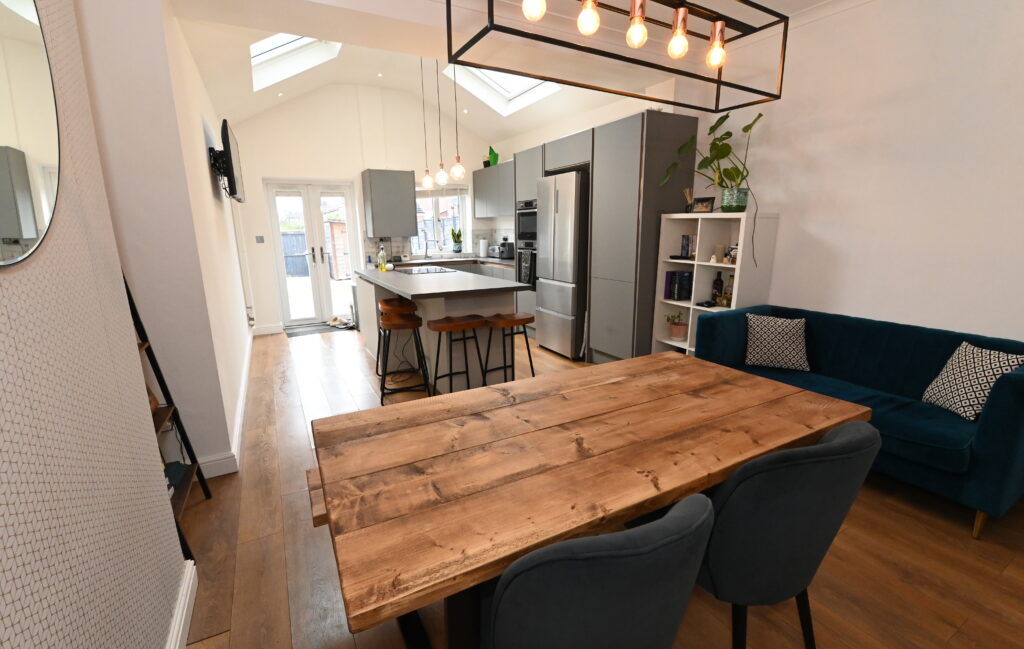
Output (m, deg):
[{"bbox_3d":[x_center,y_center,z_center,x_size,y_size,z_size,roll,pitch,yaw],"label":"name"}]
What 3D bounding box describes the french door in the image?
[{"bbox_3d":[-2.724,-0.947,5.965,1.050,1.925,0.090,-7,14,-29],"label":"french door"}]

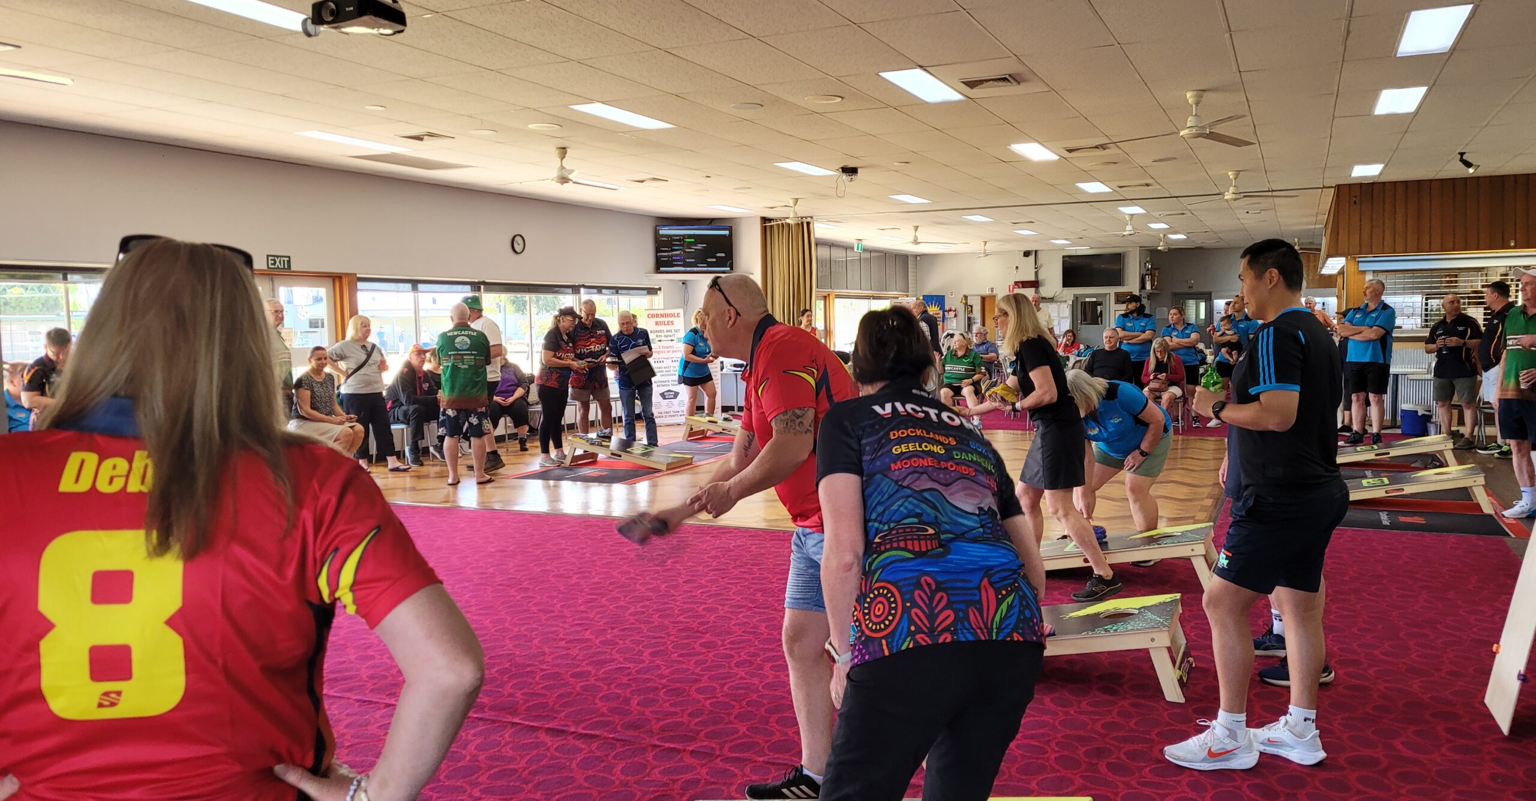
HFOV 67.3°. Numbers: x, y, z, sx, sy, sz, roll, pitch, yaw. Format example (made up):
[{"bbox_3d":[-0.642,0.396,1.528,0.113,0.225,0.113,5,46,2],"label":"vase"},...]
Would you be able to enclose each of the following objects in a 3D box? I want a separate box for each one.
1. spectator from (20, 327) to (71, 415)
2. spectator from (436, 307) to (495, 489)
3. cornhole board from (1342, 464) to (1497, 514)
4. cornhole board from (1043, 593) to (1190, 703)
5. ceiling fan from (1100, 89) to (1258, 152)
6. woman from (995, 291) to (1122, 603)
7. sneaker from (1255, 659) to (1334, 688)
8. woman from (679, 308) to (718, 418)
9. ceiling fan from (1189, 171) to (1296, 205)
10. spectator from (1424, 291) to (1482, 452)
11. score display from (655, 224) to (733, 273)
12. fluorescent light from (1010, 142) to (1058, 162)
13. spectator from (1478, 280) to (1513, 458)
[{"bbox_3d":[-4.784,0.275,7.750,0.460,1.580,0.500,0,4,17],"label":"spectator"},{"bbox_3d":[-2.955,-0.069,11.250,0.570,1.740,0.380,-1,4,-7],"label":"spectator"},{"bbox_3d":[5.016,0.682,9.198,1.250,0.310,0.610,1,5,26],"label":"cornhole board"},{"bbox_3d":[1.201,1.025,5.113,1.240,0.310,0.610,1,5,25],"label":"cornhole board"},{"bbox_3d":[3.026,-2.037,8.266,1.320,0.360,1.320,1,5,25],"label":"ceiling fan"},{"bbox_3d":[1.477,0.247,6.205,0.820,1.660,0.550,1,5,25],"label":"woman"},{"bbox_3d":[2.192,1.111,4.782,0.302,0.114,0.112,-1,4,-1],"label":"sneaker"},{"bbox_3d":[-0.931,-0.372,15.300,0.480,1.670,0.500,1,5,30],"label":"woman"},{"bbox_3d":[5.266,-2.398,12.893,1.300,0.340,1.300,1,4,25],"label":"ceiling fan"},{"bbox_3d":[7.602,-0.357,12.800,0.430,1.720,0.600,-4,5,-37],"label":"spectator"},{"bbox_3d":[-1.126,-2.336,17.780,1.220,0.710,0.090,-2,4,-20],"label":"score display"},{"bbox_3d":[2.619,-2.452,11.292,0.290,0.070,1.200,1,5,25],"label":"fluorescent light"},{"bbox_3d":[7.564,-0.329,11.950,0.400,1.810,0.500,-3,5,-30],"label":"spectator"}]

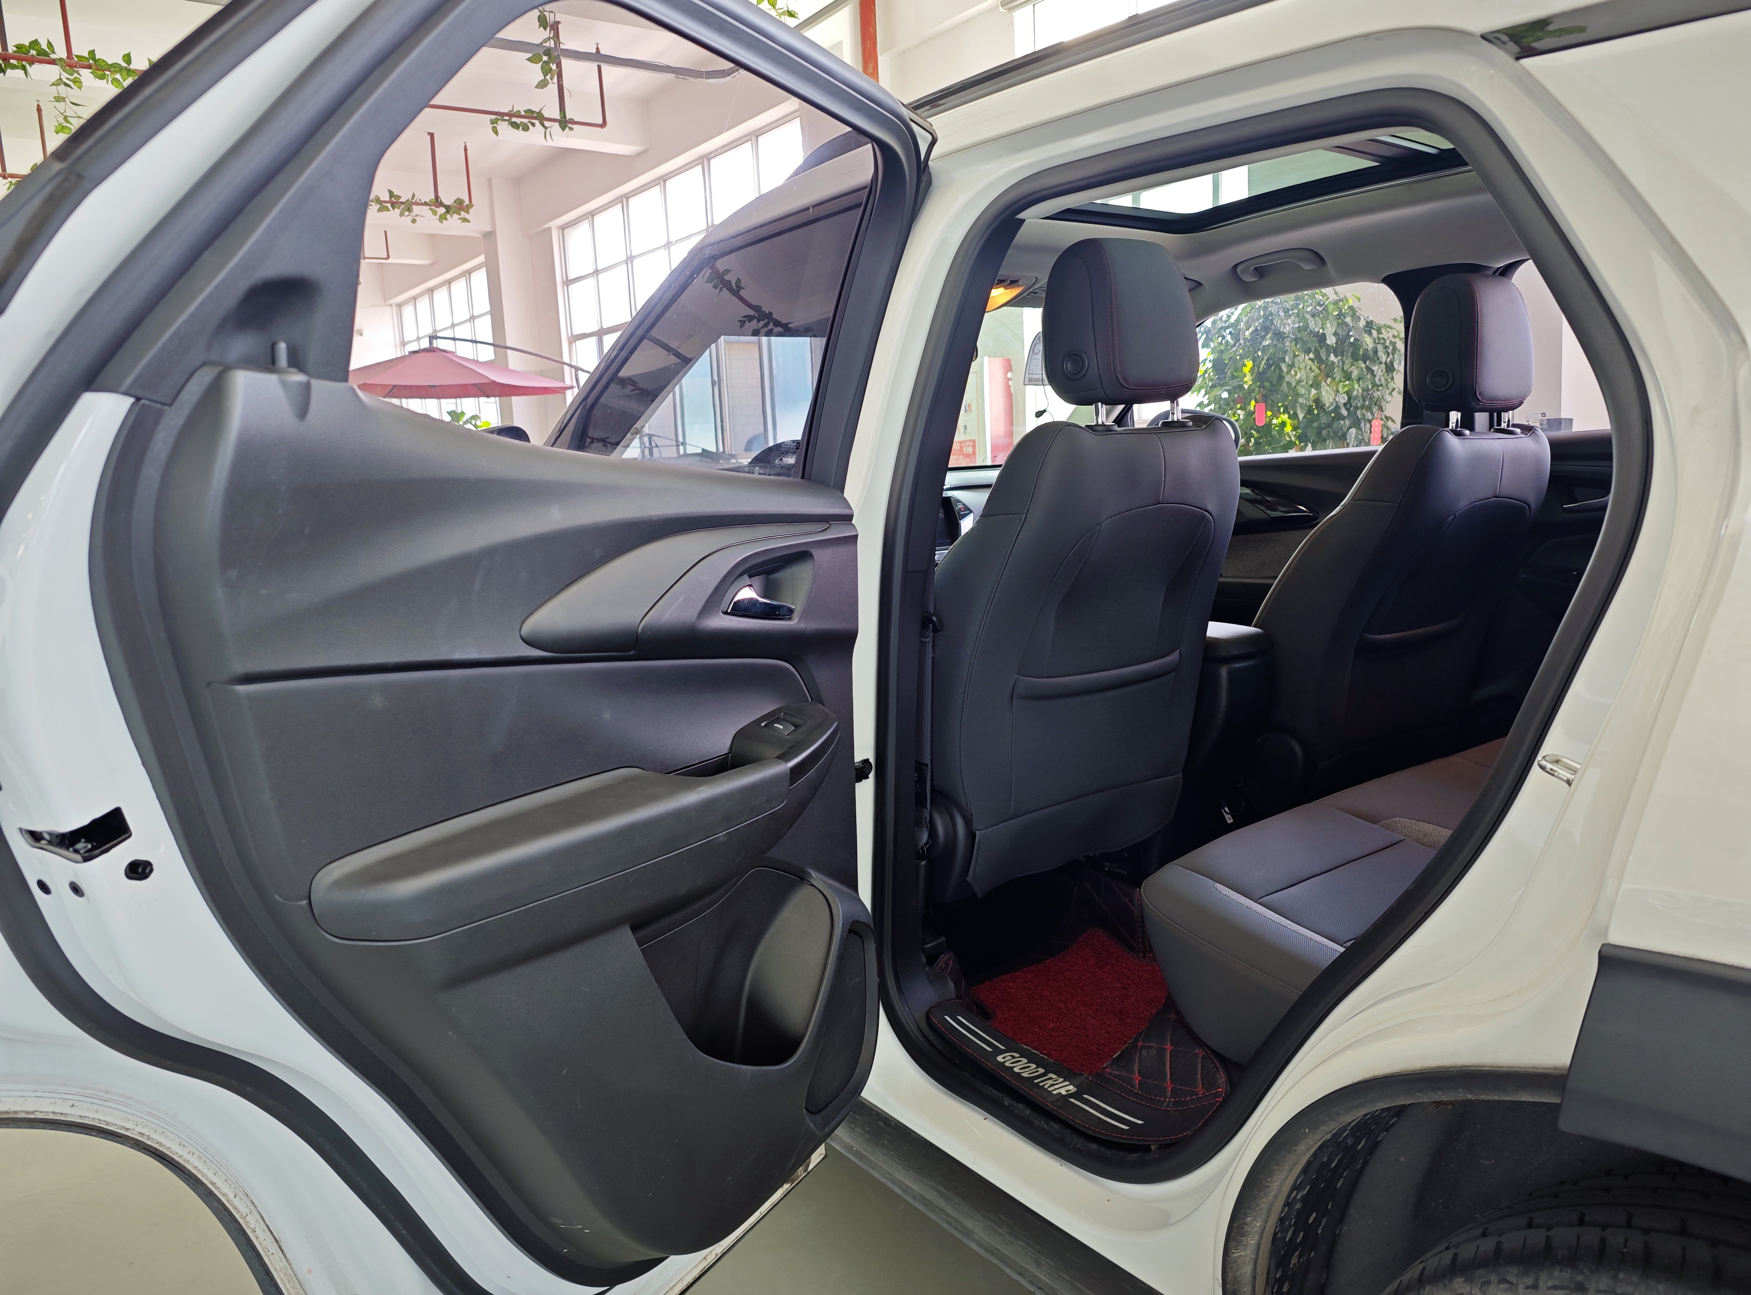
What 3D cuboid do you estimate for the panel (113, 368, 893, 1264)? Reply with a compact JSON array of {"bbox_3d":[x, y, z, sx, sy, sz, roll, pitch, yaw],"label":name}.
[{"bbox_3d":[-0.169,0.166,0.966,0.150,0.750,0.790,0,7,30],"label":"panel"}]

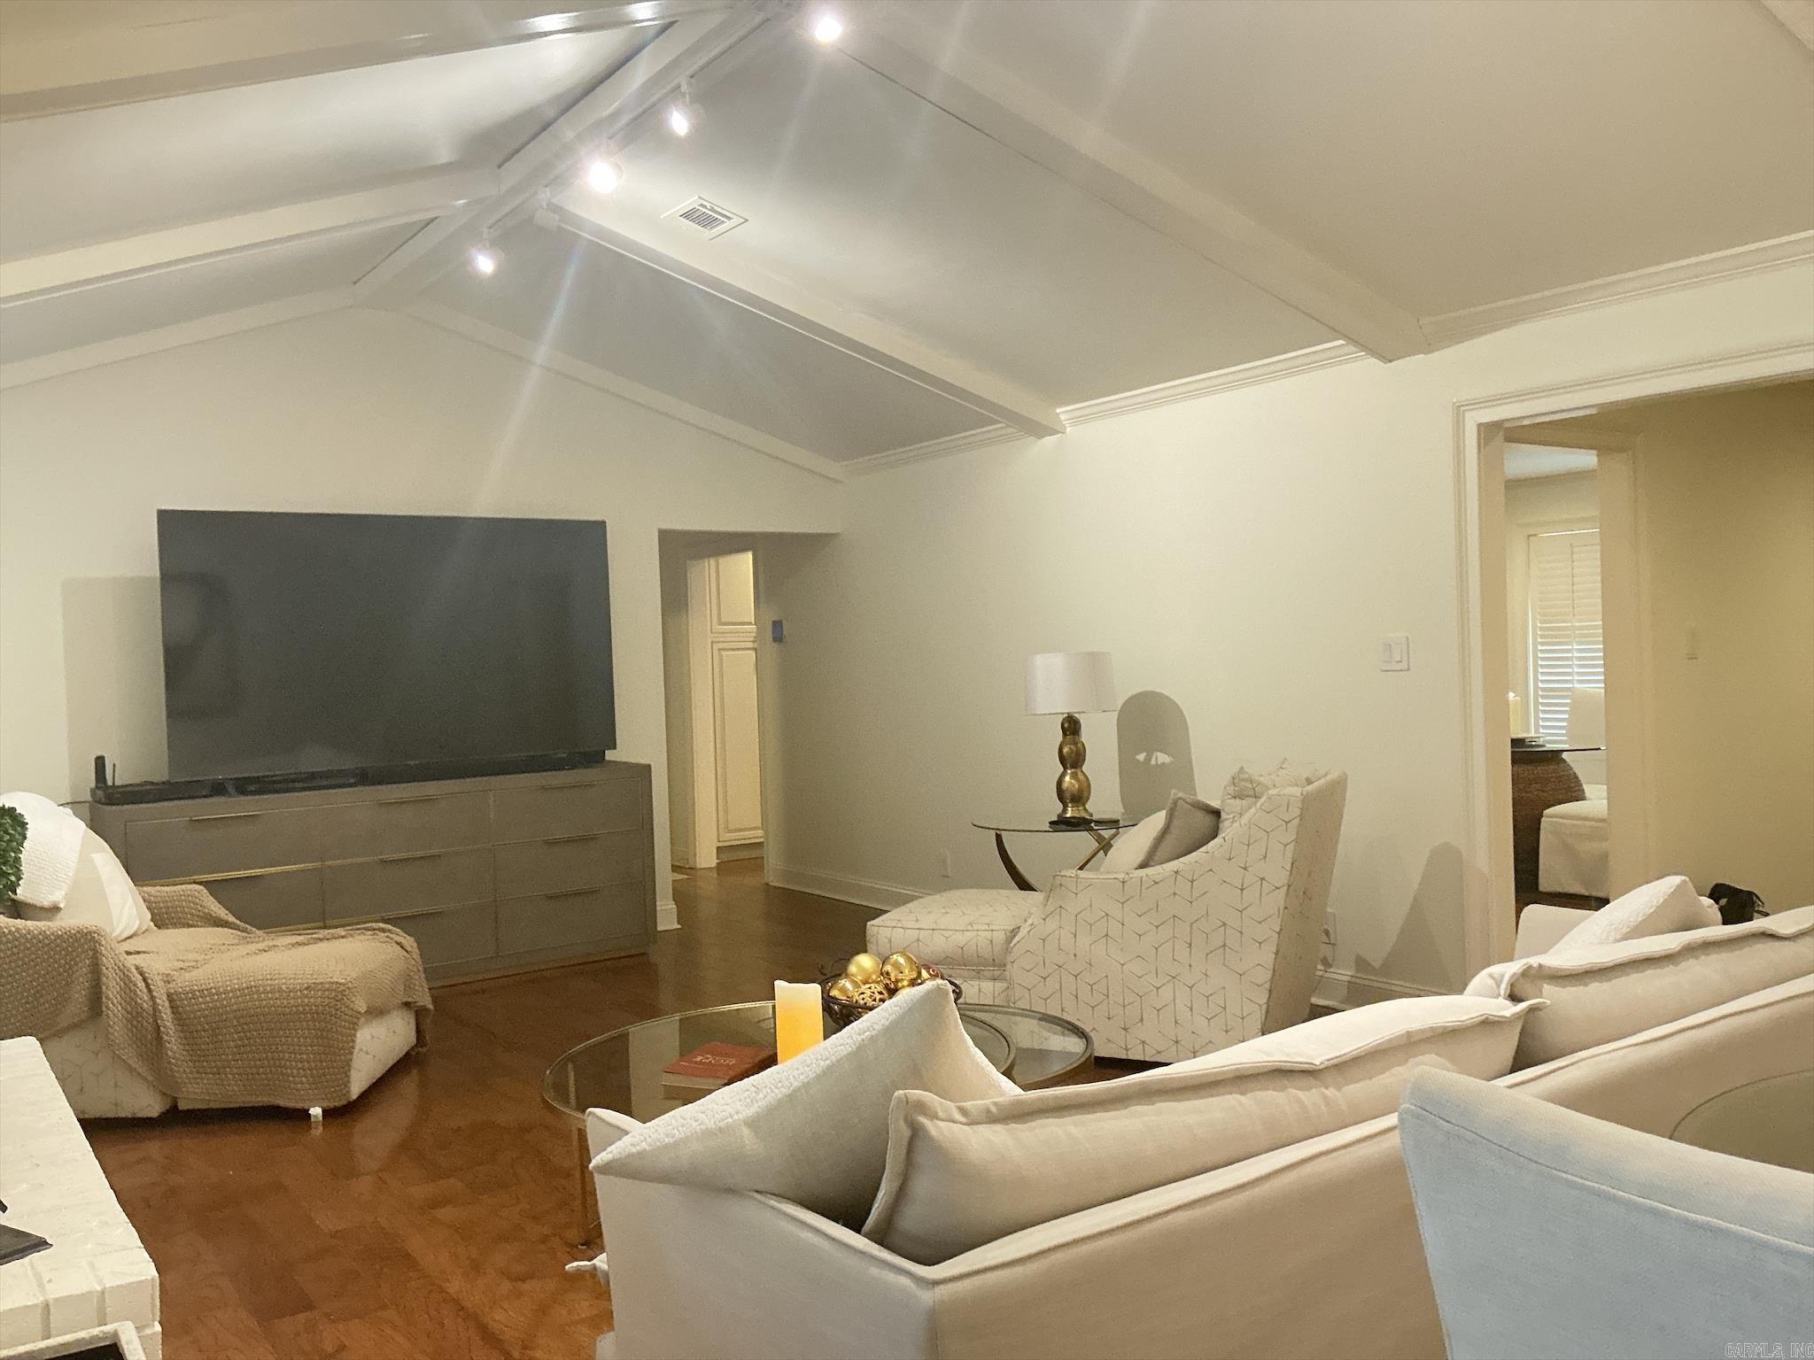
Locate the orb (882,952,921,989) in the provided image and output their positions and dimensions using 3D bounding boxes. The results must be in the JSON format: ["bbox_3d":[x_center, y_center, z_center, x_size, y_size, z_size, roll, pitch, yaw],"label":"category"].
[{"bbox_3d":[-0.012,0.673,3.380,0.092,0.092,0.092,-2,1,0],"label":"orb"}]

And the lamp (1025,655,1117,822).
[{"bbox_3d":[0.662,0.230,5.880,0.370,0.685,0.370,-2,1,0],"label":"lamp"}]

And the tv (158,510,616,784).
[{"bbox_3d":[-2.152,-0.168,6.280,1.873,1.058,0.075,-3,1,-35],"label":"tv"}]

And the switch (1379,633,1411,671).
[{"bbox_3d":[1.685,-0.091,5.059,0.012,0.122,0.120,-3,1,-35],"label":"switch"}]

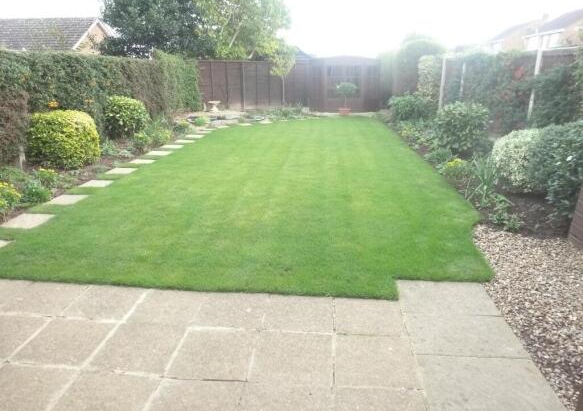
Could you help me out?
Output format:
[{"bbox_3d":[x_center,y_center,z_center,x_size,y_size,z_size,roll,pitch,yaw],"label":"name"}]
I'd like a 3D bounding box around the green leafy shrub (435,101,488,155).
[{"bbox_3d":[3.234,-1.476,7.724,0.950,1.000,0.930,2,19,5],"label":"green leafy shrub"}]

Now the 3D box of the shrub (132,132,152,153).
[{"bbox_3d":[-2.913,-1.234,7.909,0.320,0.399,0.320,1,19,6],"label":"shrub"}]

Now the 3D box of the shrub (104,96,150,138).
[{"bbox_3d":[-3.761,-2.036,9.339,0.970,0.980,0.950,2,19,5],"label":"shrub"}]

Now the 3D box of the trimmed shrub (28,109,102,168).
[{"bbox_3d":[-3.691,-1.090,6.610,1.030,0.940,1.030,2,19,5],"label":"trimmed shrub"}]

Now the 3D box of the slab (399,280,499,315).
[{"bbox_3d":[1.081,0.679,2.868,0.622,0.050,0.416,1,19,5],"label":"slab"}]

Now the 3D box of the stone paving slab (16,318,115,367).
[{"bbox_3d":[-1.355,0.853,2.452,0.445,0.050,0.432,1,19,6],"label":"stone paving slab"}]

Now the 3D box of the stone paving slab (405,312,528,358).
[{"bbox_3d":[1.041,0.813,2.479,0.622,0.050,0.400,1,19,5],"label":"stone paving slab"}]

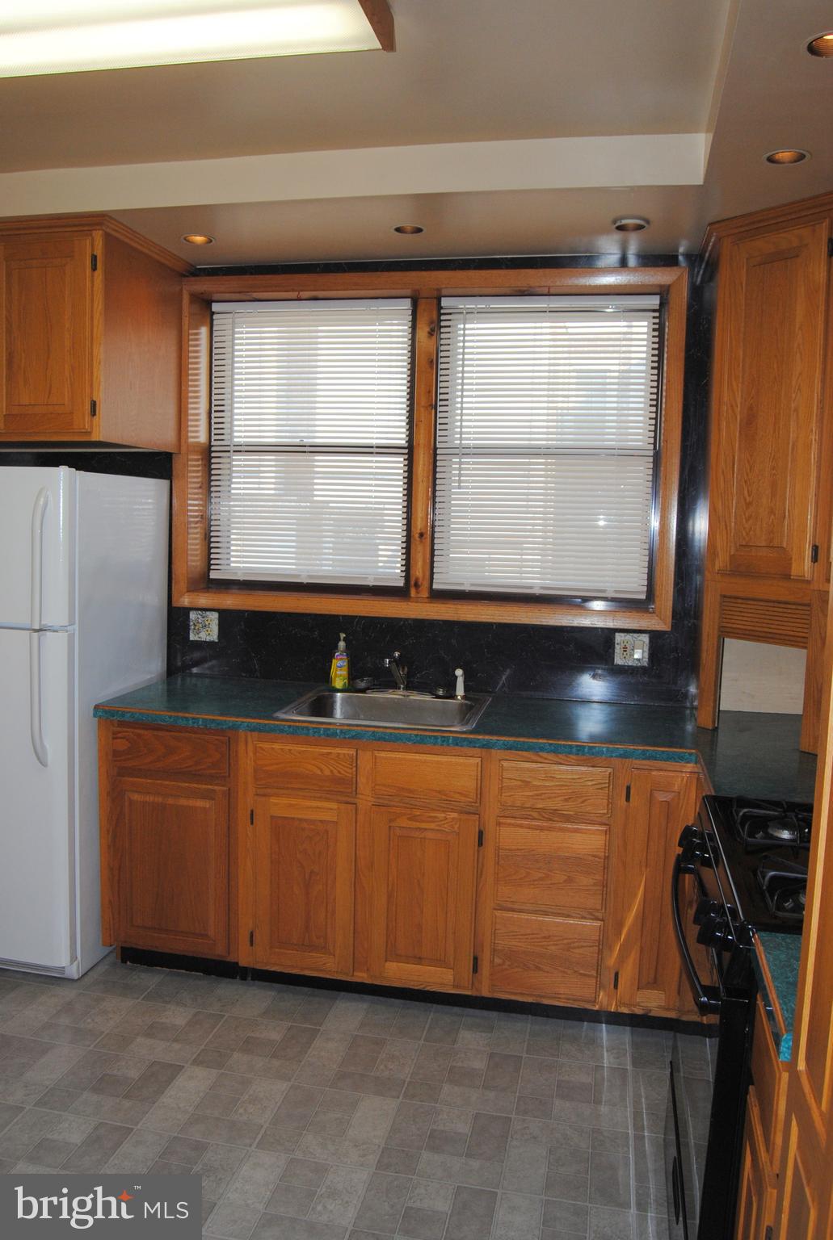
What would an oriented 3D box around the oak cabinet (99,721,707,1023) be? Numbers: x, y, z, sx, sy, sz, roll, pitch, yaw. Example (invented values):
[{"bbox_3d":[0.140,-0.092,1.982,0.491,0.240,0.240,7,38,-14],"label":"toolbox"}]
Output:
[{"bbox_3d":[-0.042,0.755,3.204,1.954,0.820,0.620,3,6,12],"label":"oak cabinet"}]

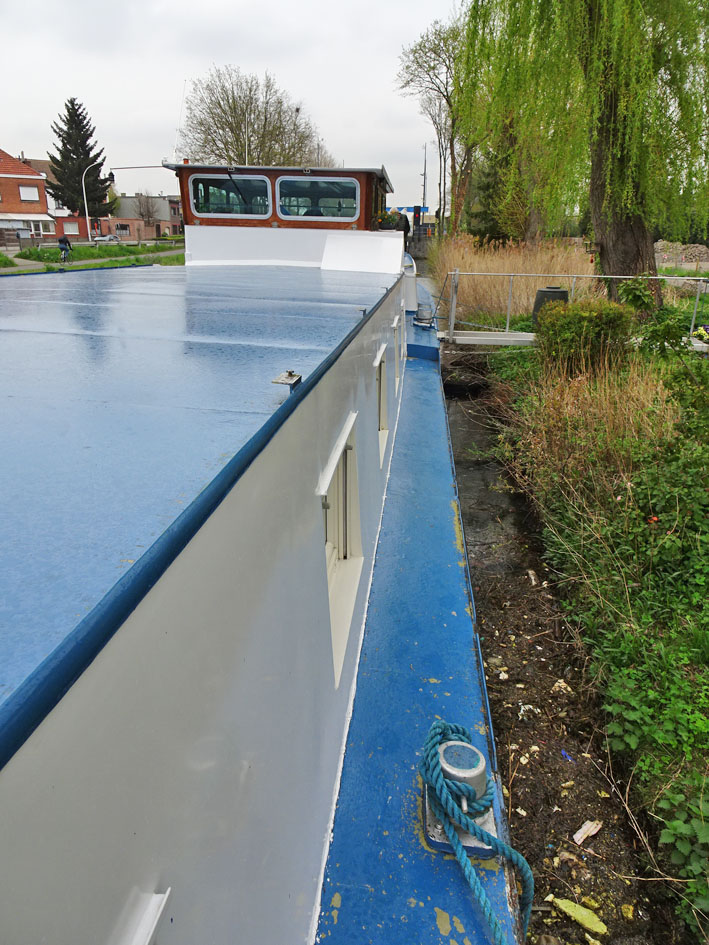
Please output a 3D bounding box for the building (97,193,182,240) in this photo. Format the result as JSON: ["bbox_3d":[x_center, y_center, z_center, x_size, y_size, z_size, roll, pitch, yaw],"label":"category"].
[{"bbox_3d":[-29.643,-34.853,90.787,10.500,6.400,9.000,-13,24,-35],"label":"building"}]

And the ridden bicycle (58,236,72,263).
[{"bbox_3d":[-17.281,-13.230,38.938,0.570,1.720,1.700,3,19,4],"label":"ridden bicycle"}]

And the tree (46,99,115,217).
[{"bbox_3d":[-31.493,-34.110,75.158,7.900,15.500,7.900,1,19,0],"label":"tree"}]

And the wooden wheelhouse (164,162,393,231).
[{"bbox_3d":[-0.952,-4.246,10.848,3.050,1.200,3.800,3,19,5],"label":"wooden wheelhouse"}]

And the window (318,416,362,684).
[{"bbox_3d":[-0.059,0.228,2.530,0.110,0.720,0.990,0,19,6],"label":"window"}]

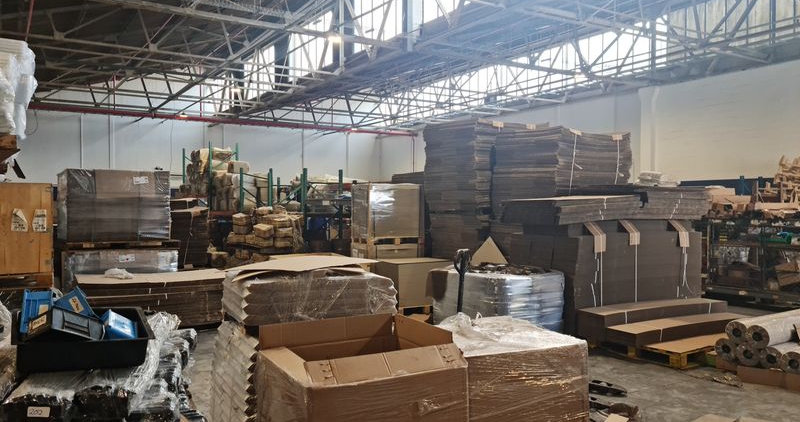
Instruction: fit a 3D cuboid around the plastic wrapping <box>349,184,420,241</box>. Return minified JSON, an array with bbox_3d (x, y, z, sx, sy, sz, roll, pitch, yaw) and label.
[{"bbox_3d":[-0.255,0.000,12.030,1.120,1.000,0.900,0,1,-23],"label":"plastic wrapping"}]

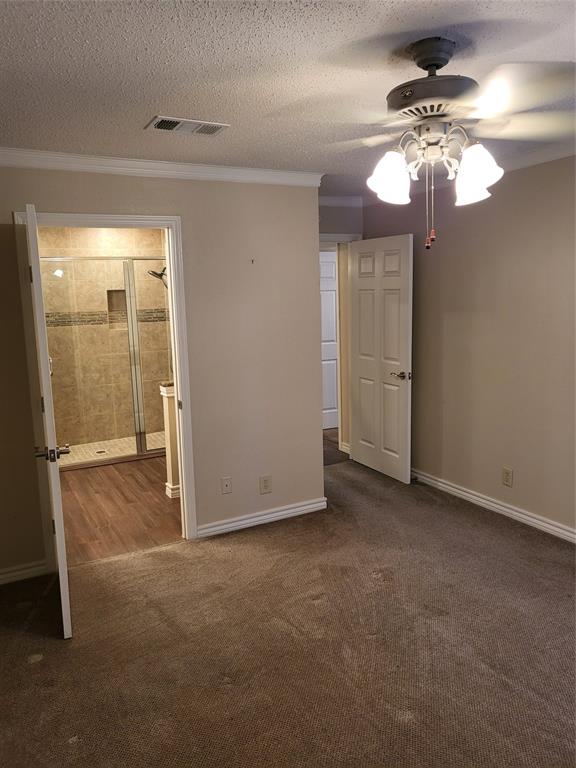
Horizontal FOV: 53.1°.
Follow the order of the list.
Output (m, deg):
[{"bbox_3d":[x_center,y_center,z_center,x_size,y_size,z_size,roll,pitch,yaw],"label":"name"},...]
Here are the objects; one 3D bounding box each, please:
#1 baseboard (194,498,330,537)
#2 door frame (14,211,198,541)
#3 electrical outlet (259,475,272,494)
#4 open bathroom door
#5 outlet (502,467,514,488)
[{"bbox_3d":[-0.167,0.958,4.174,1.030,0.090,0.018,-6,10,-27],"label":"baseboard"},{"bbox_3d":[-1.094,0.042,3.616,0.955,2.116,0.130,-6,10,-27],"label":"door frame"},{"bbox_3d":[-0.159,0.726,4.150,0.079,0.122,0.012,-6,10,-27],"label":"electrical outlet"},{"bbox_3d":[-1.245,0.173,2.993,0.037,2.018,0.815,-5,9,-23],"label":"open bathroom door"},{"bbox_3d":[1.586,0.674,4.150,0.012,0.122,0.079,-6,10,-27],"label":"outlet"}]

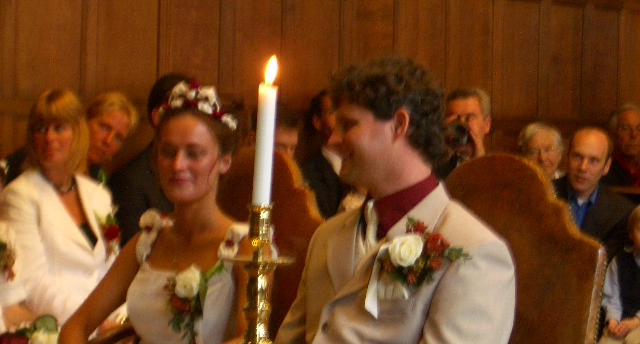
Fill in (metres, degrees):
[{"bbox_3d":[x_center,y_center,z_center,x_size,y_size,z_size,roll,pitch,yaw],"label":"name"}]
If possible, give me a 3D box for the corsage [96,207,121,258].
[{"bbox_3d":[-0.621,0.181,5.700,0.078,0.145,0.050,0,1,-34],"label":"corsage"}]

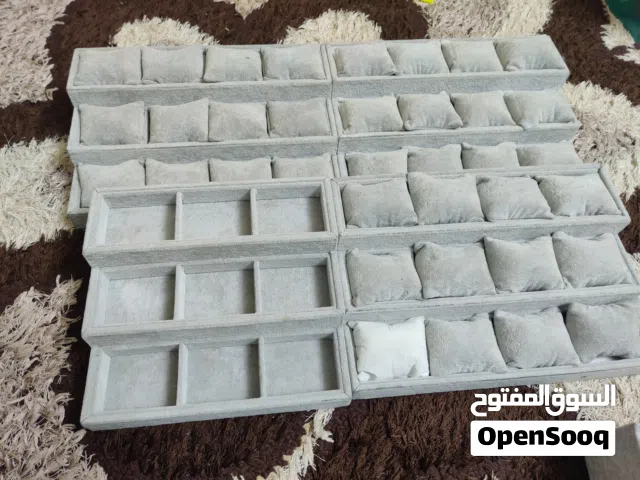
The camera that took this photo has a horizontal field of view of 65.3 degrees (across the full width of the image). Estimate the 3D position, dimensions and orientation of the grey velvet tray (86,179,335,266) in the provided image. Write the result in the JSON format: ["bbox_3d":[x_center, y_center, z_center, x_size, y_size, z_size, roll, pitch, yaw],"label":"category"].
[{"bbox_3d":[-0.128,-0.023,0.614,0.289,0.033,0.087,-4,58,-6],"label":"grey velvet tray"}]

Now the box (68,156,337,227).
[{"bbox_3d":[-0.158,-0.076,0.730,0.380,0.038,0.087,-4,57,-8],"label":"box"}]

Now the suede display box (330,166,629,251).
[{"bbox_3d":[0.206,-0.044,0.653,0.380,0.038,0.087,-3,57,-7],"label":"suede display box"}]

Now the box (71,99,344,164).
[{"bbox_3d":[-0.167,-0.166,0.749,0.380,0.038,0.087,-4,57,-8],"label":"box"}]

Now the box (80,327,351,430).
[{"bbox_3d":[-0.113,0.158,0.577,0.289,0.033,0.087,-4,58,-6],"label":"box"}]

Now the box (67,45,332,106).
[{"bbox_3d":[-0.176,-0.257,0.767,0.380,0.038,0.087,-4,57,-8],"label":"box"}]

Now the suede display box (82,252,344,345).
[{"bbox_3d":[-0.121,0.067,0.596,0.289,0.033,0.087,-4,58,-6],"label":"suede display box"}]

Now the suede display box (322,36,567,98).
[{"bbox_3d":[0.203,-0.282,0.808,0.380,0.038,0.087,-4,57,-6],"label":"suede display box"}]

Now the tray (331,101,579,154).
[{"bbox_3d":[0.211,-0.192,0.789,0.380,0.038,0.087,-4,57,-6],"label":"tray"}]

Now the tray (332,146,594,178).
[{"bbox_3d":[0.220,-0.102,0.770,0.380,0.038,0.087,-4,57,-6],"label":"tray"}]

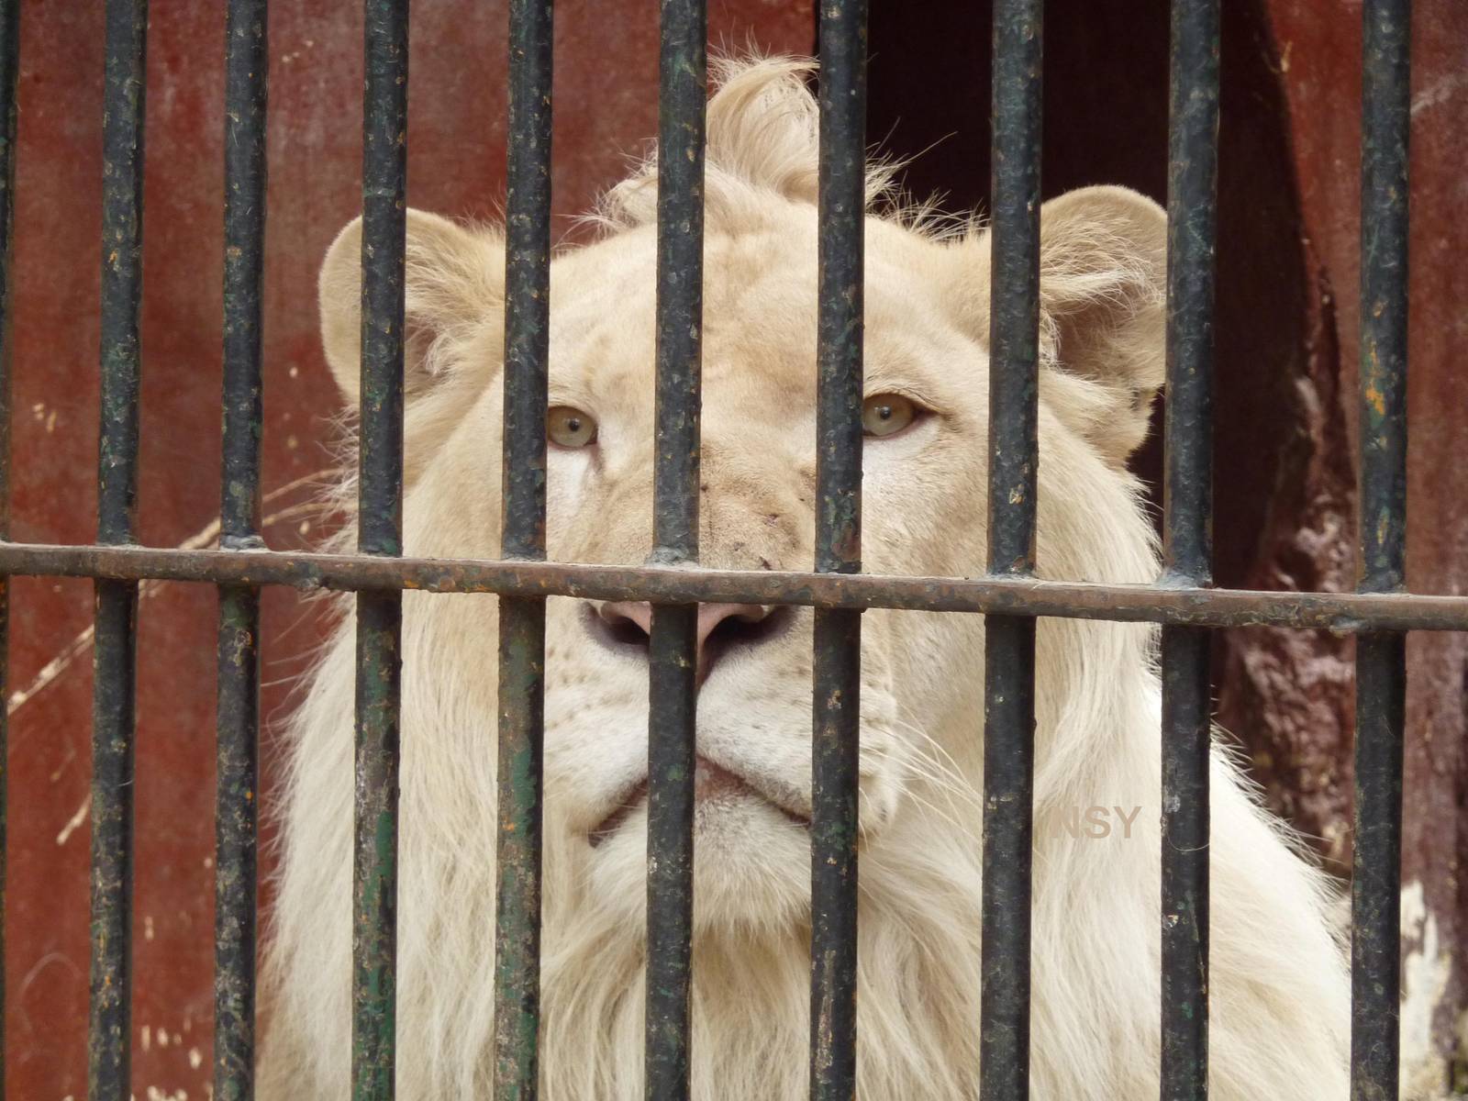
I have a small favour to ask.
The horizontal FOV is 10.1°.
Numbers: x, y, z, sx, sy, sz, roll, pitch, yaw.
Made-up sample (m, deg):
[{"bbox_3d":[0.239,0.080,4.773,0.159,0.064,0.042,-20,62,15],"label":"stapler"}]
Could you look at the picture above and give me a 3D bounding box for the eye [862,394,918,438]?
[{"bbox_3d":[0.068,-0.060,3.700,0.027,0.019,0.017,-1,2,6],"label":"eye"}]

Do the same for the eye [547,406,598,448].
[{"bbox_3d":[-0.074,-0.055,3.720,0.027,0.019,0.017,-1,2,6],"label":"eye"}]

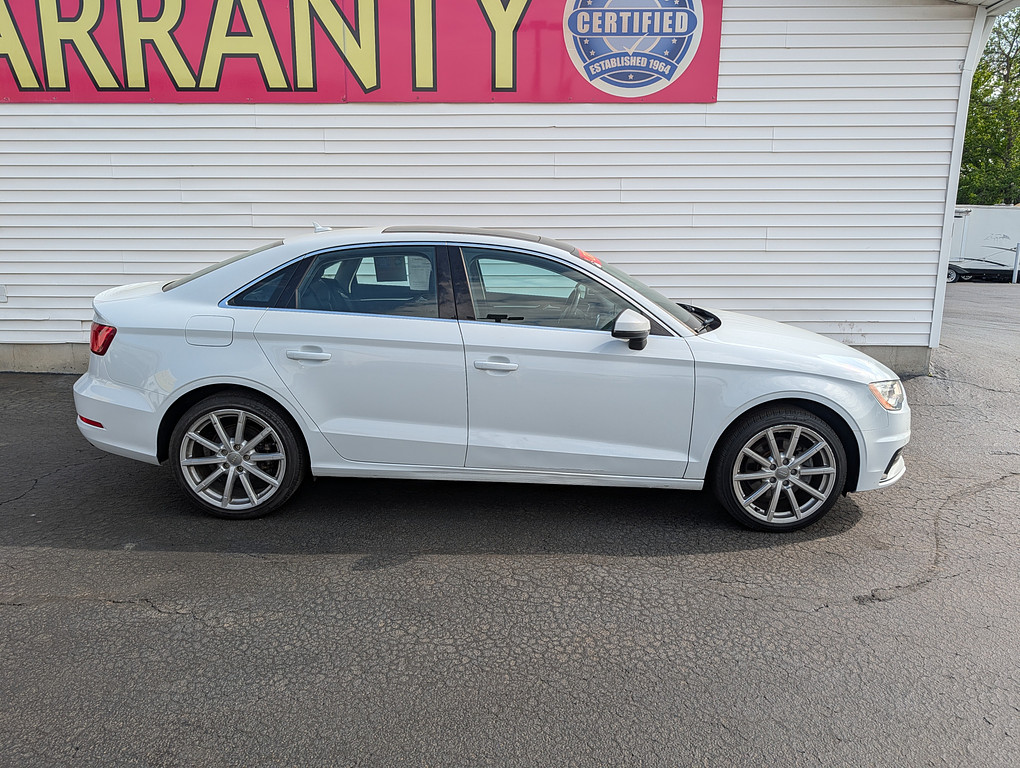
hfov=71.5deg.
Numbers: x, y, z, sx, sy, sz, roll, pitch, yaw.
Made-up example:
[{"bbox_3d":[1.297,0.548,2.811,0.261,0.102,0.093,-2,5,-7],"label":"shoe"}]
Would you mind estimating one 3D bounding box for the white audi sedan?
[{"bbox_3d":[-0.035,-0.171,4.150,4.456,1.420,1.840,1,12,-1],"label":"white audi sedan"}]

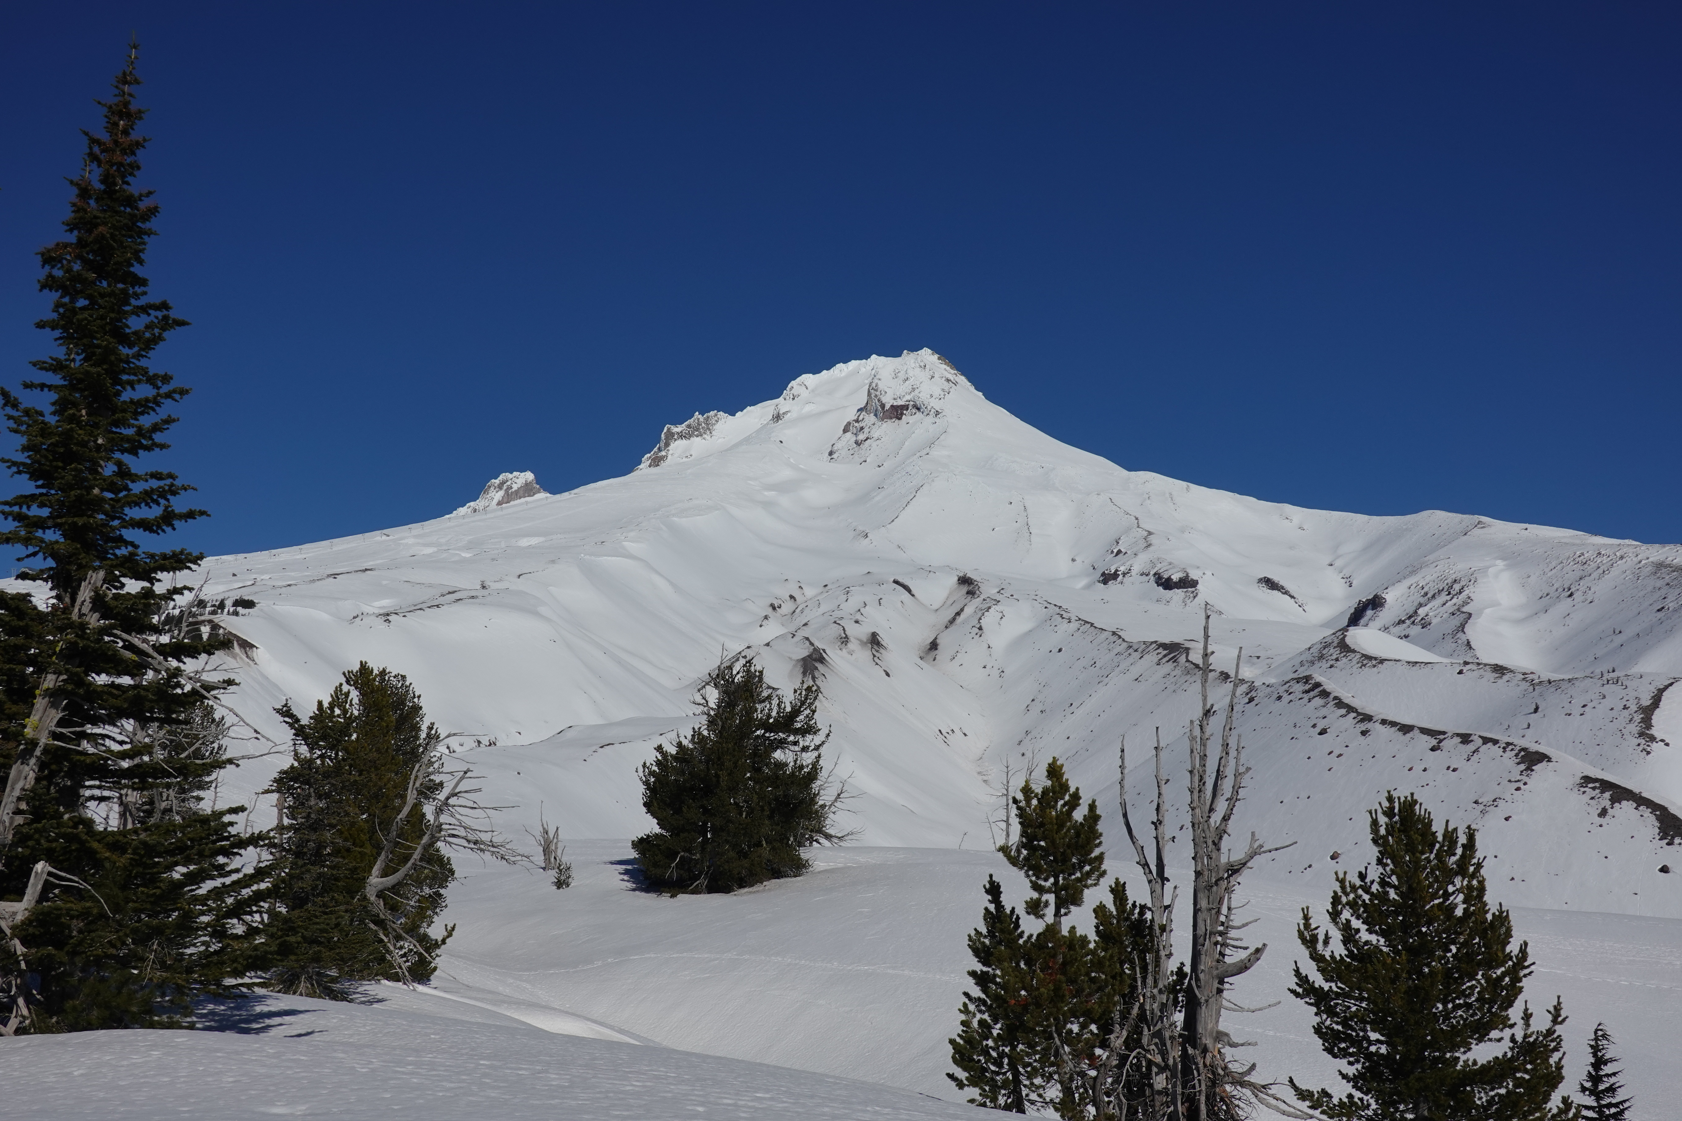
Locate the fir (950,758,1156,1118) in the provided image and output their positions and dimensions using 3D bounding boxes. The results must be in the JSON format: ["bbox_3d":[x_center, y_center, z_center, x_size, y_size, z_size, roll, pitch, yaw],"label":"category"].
[{"bbox_3d":[2.050,3.669,18.500,2.000,3.500,1.900,0,-10,0],"label":"fir"}]

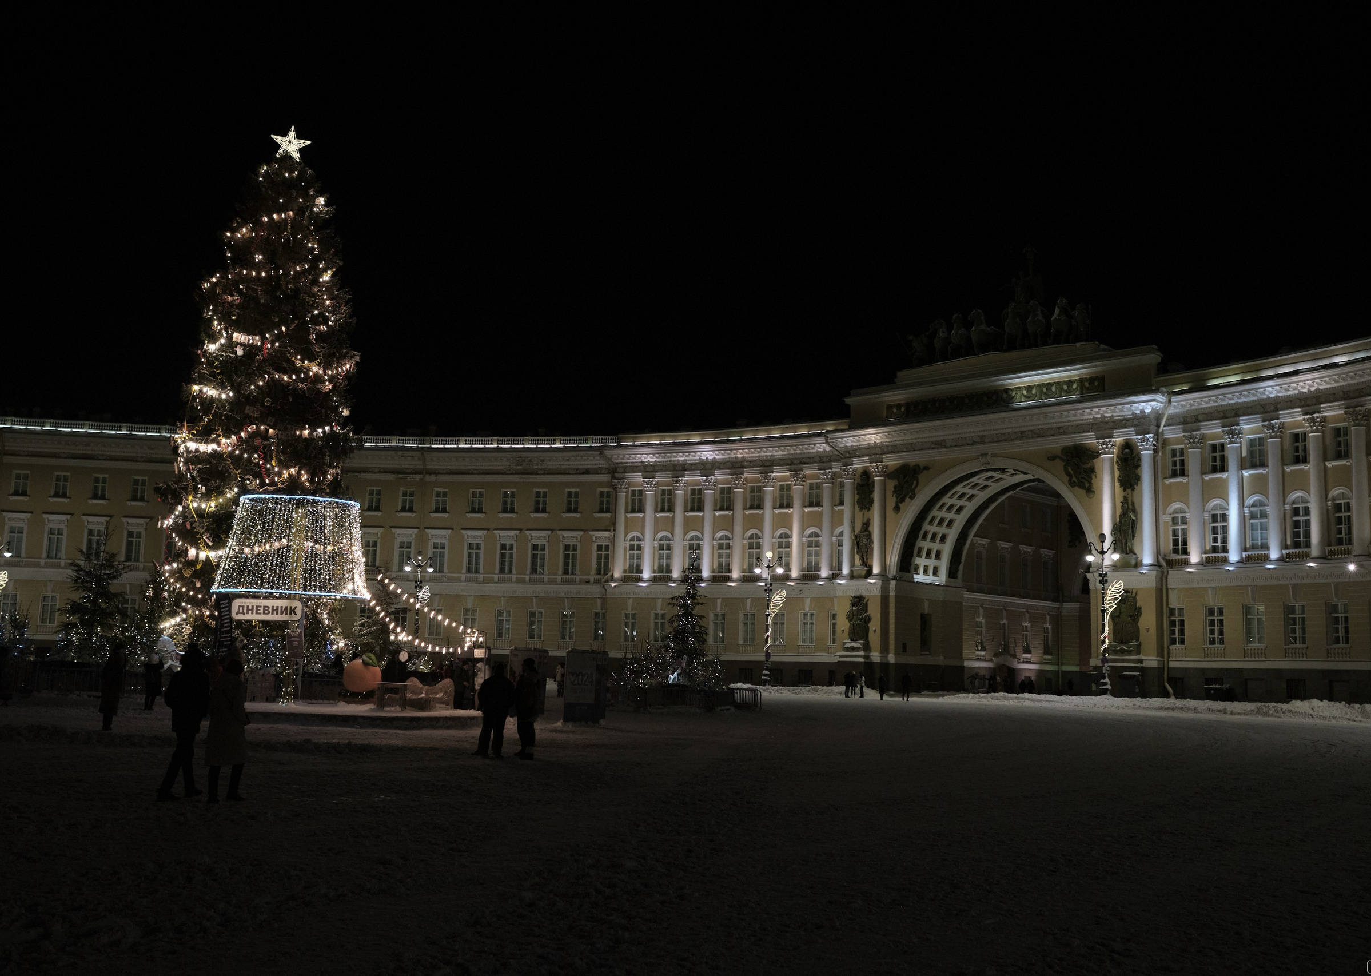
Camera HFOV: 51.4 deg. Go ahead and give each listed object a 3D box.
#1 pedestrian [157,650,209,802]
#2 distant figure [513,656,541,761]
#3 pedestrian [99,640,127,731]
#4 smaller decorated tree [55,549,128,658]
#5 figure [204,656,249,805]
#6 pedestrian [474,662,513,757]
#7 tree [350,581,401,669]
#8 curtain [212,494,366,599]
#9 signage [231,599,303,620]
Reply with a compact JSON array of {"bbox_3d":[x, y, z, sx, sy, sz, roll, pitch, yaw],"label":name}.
[{"bbox_3d":[-5.987,2.802,16.951,0.550,1.770,0.500,-4,-9,37],"label":"pedestrian"},{"bbox_3d":[-2.894,4.020,25.996,0.420,1.790,0.500,-1,-8,22],"label":"distant figure"},{"bbox_3d":[-12.097,4.188,30.045,0.450,1.830,0.500,8,-9,-41],"label":"pedestrian"},{"bbox_3d":[-24.012,5.278,57.625,2.850,5.990,2.850,2,-7,0],"label":"smaller decorated tree"},{"bbox_3d":[-5.425,2.837,16.833,0.520,1.700,0.420,-3,-8,30],"label":"figure"},{"bbox_3d":[-3.558,4.081,26.355,0.620,1.720,0.420,3,-7,-14],"label":"pedestrian"},{"bbox_3d":[-13.893,6.723,63.674,2.300,5.210,2.300,2,-7,0],"label":"tree"},{"bbox_3d":[-11.471,1.706,41.253,4.250,2.850,4.250,2,-7,0],"label":"curtain"},{"bbox_3d":[-11.958,3.460,40.653,1.950,0.550,0.180,2,-7,-5],"label":"signage"}]

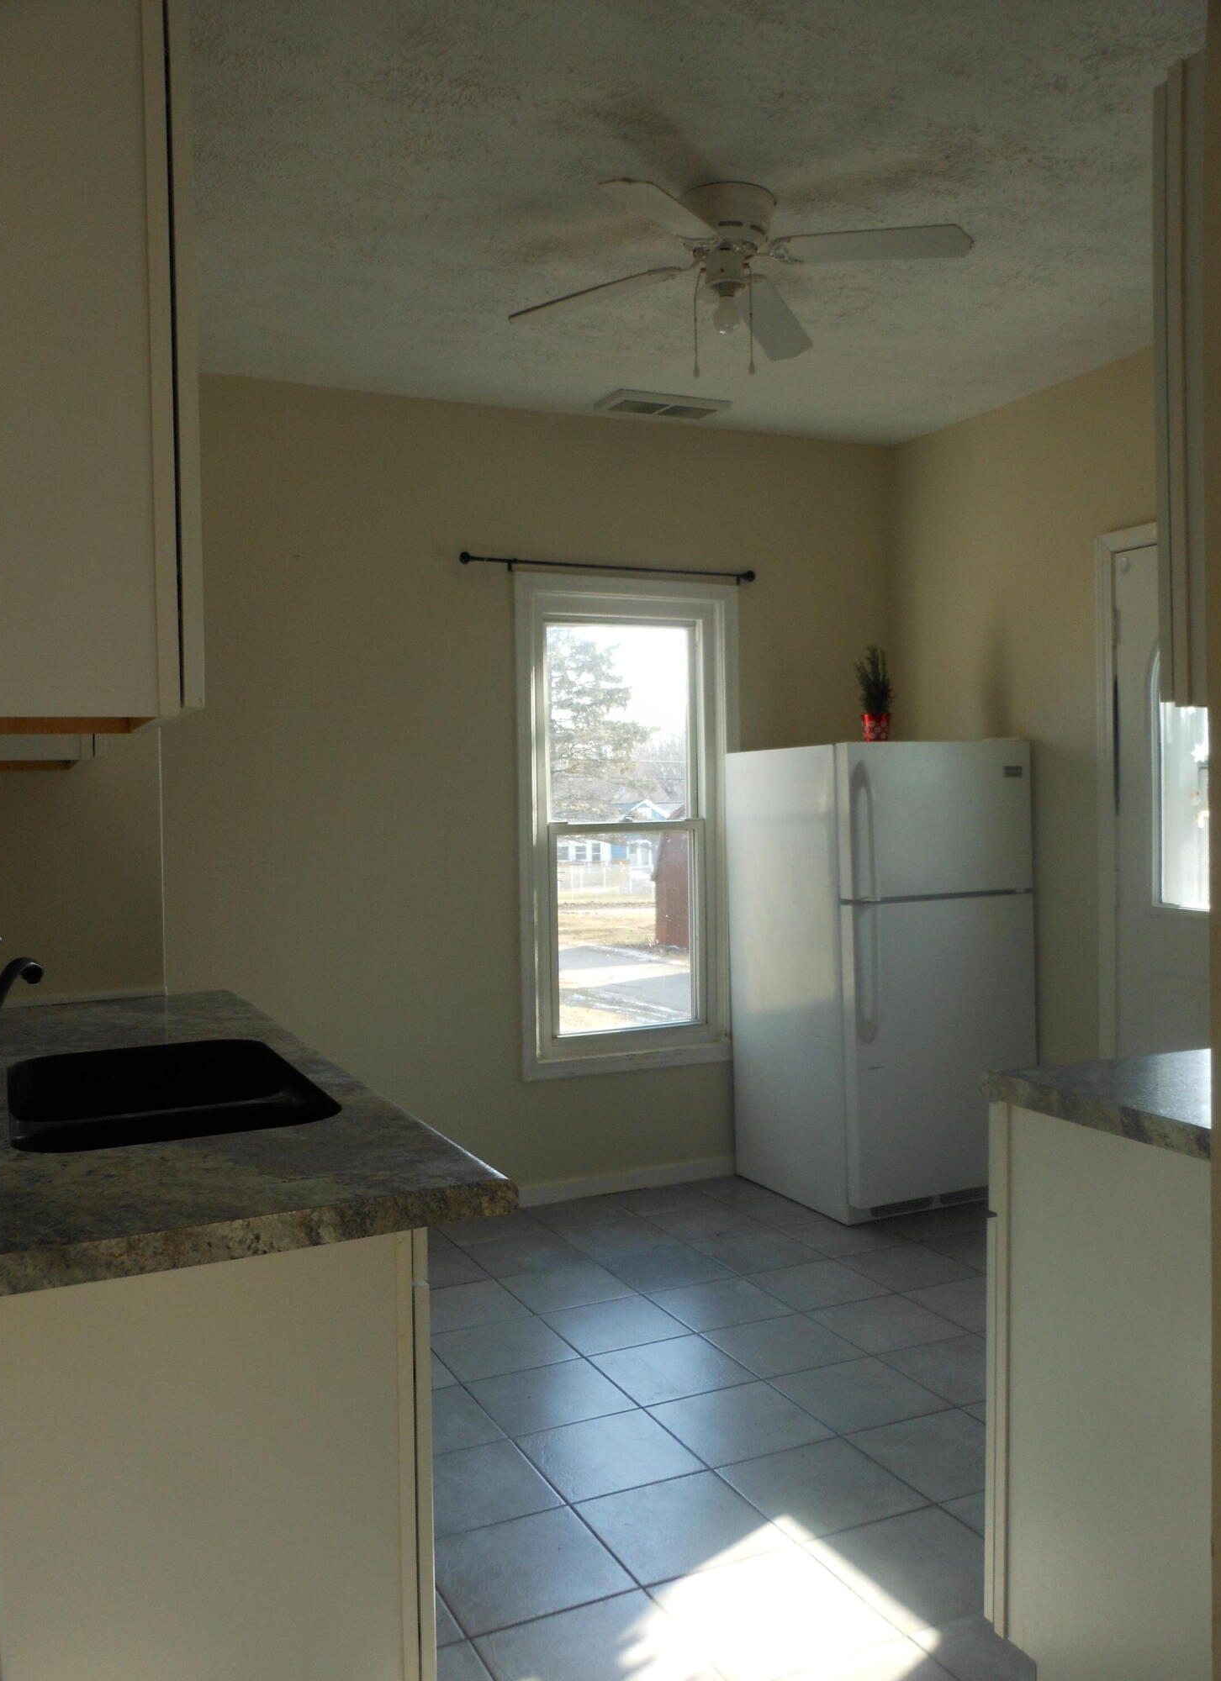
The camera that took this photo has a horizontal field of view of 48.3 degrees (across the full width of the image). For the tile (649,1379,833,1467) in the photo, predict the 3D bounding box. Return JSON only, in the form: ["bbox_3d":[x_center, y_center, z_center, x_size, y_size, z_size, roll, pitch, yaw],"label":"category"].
[{"bbox_3d":[0.272,1.237,2.881,0.302,0.010,0.302,-1,2,-25],"label":"tile"}]

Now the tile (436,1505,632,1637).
[{"bbox_3d":[-0.147,1.256,2.345,0.302,0.010,0.302,-1,2,-25],"label":"tile"}]

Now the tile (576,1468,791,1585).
[{"bbox_3d":[0.128,1.256,2.489,0.303,0.010,0.303,-2,2,-25],"label":"tile"}]

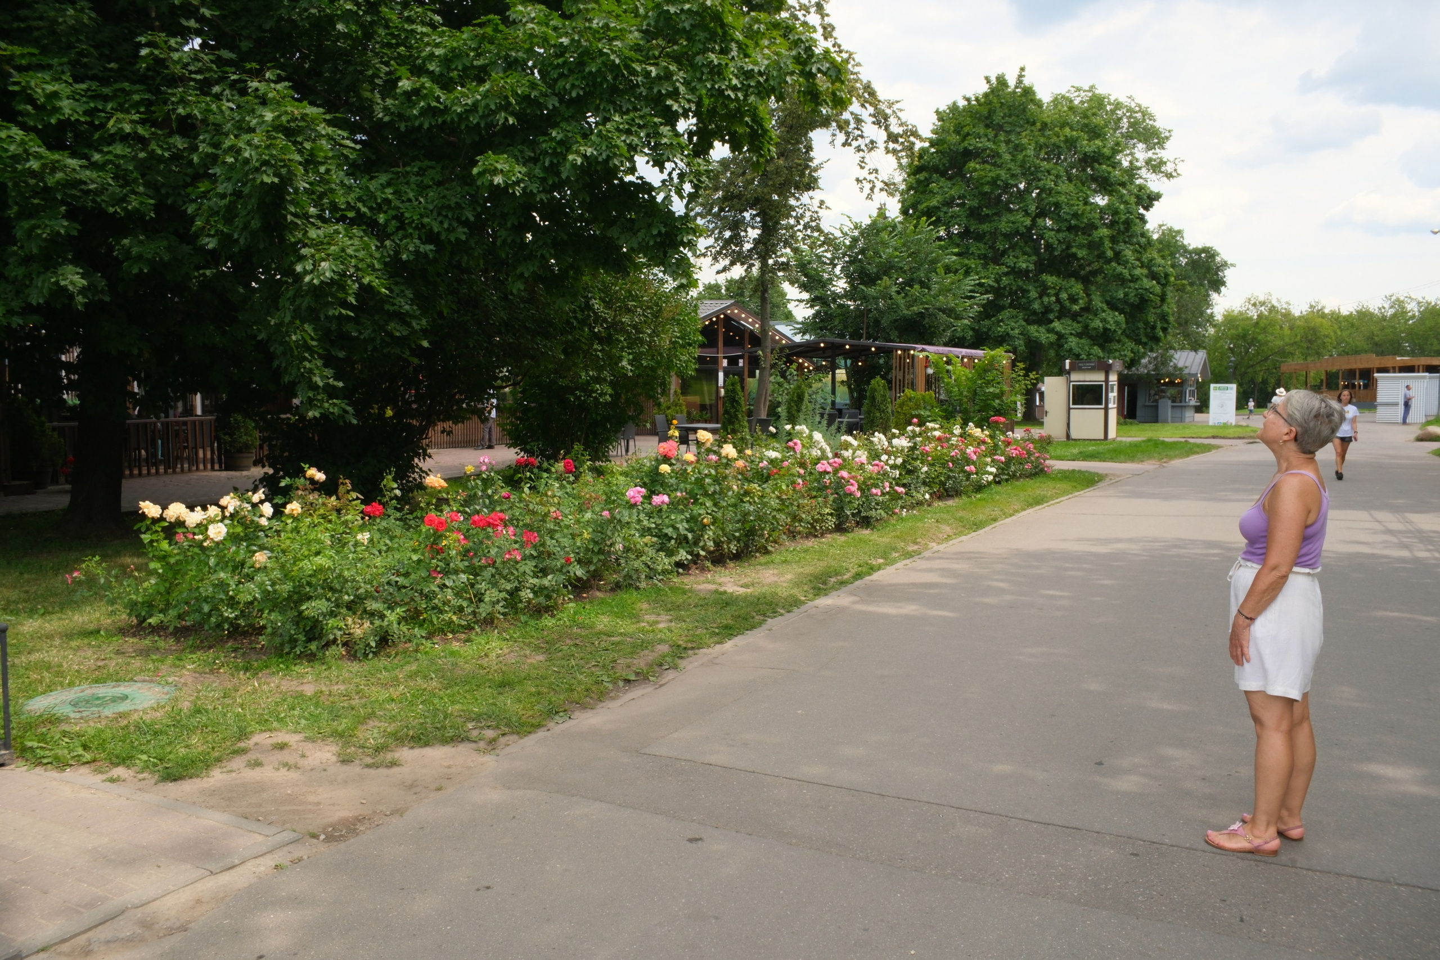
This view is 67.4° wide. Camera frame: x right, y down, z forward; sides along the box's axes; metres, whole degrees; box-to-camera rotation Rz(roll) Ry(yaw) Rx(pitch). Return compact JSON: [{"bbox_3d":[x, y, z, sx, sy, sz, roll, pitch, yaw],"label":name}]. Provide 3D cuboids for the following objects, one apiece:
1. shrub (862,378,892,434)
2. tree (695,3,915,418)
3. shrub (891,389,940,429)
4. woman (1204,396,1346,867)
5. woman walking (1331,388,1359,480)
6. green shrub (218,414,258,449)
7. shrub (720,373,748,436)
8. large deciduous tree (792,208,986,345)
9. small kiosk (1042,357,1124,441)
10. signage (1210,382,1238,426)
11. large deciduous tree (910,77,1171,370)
[{"bbox_3d":[3.749,-1.456,25.800,0.680,1.850,0.680,2,5,28],"label":"shrub"},{"bbox_3d":[1.787,-5.939,25.800,6.000,10.800,5.800,0,5,0],"label":"tree"},{"bbox_3d":[4.844,-1.418,26.800,1.150,1.600,1.100,2,5,28],"label":"shrub"},{"bbox_3d":[1.971,0.492,3.788,0.400,1.610,0.440,2,5,29],"label":"woman"},{"bbox_3d":[11.131,-0.816,19.200,0.480,1.610,0.360,2,5,28],"label":"woman walking"},{"bbox_3d":[-9.732,-1.007,21.800,0.820,0.720,0.820,-2,5,-24],"label":"green shrub"},{"bbox_3d":[0.289,-1.155,22.200,0.580,1.870,0.580,0,5,0],"label":"shrub"},{"bbox_3d":[5.260,-4.823,34.000,6.000,7.200,6.000,2,5,28],"label":"large deciduous tree"},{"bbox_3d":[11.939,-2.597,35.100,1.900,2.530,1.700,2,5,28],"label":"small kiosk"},{"bbox_3d":[21.710,-3.219,46.600,1.150,1.800,0.120,2,5,28],"label":"signage"},{"bbox_3d":[15.210,-10.872,51.500,12.400,16.300,12.200,2,5,28],"label":"large deciduous tree"}]

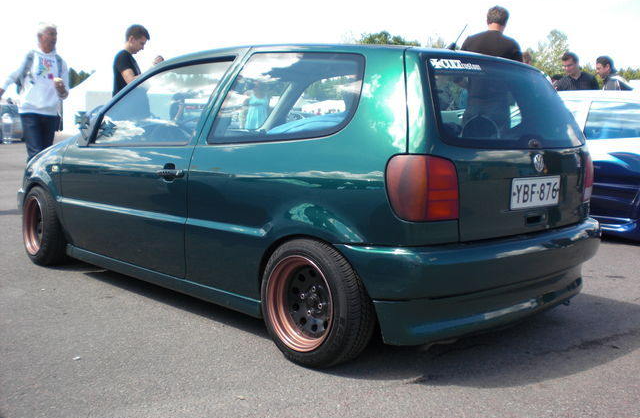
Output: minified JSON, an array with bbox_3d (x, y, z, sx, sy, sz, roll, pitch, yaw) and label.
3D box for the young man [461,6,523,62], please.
[{"bbox_3d":[1.220,-0.560,5.191,0.520,1.820,0.360,2,7,6],"label":"young man"}]

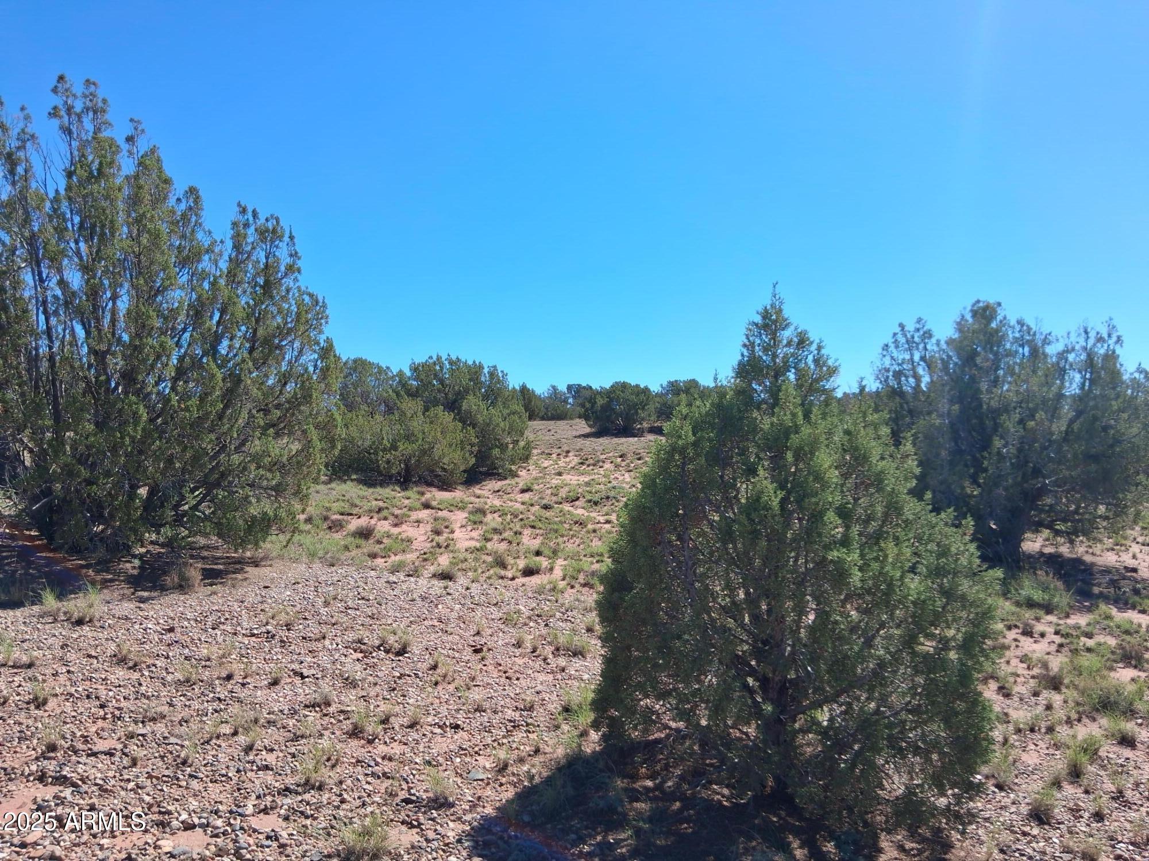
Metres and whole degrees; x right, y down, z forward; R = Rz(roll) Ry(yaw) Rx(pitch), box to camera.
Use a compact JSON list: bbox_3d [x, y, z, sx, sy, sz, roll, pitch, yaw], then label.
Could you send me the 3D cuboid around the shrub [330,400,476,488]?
[{"bbox_3d":[-3.600,0.270,18.000,3.100,1.900,2.700,0,1,0],"label":"shrub"}]

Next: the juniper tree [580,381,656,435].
[{"bbox_3d":[2.100,-1.100,41.000,3.650,2.600,3.400,0,1,0],"label":"juniper tree"}]

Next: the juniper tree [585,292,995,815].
[{"bbox_3d":[0.970,0.500,3.750,1.750,2.200,1.700,0,1,0],"label":"juniper tree"}]

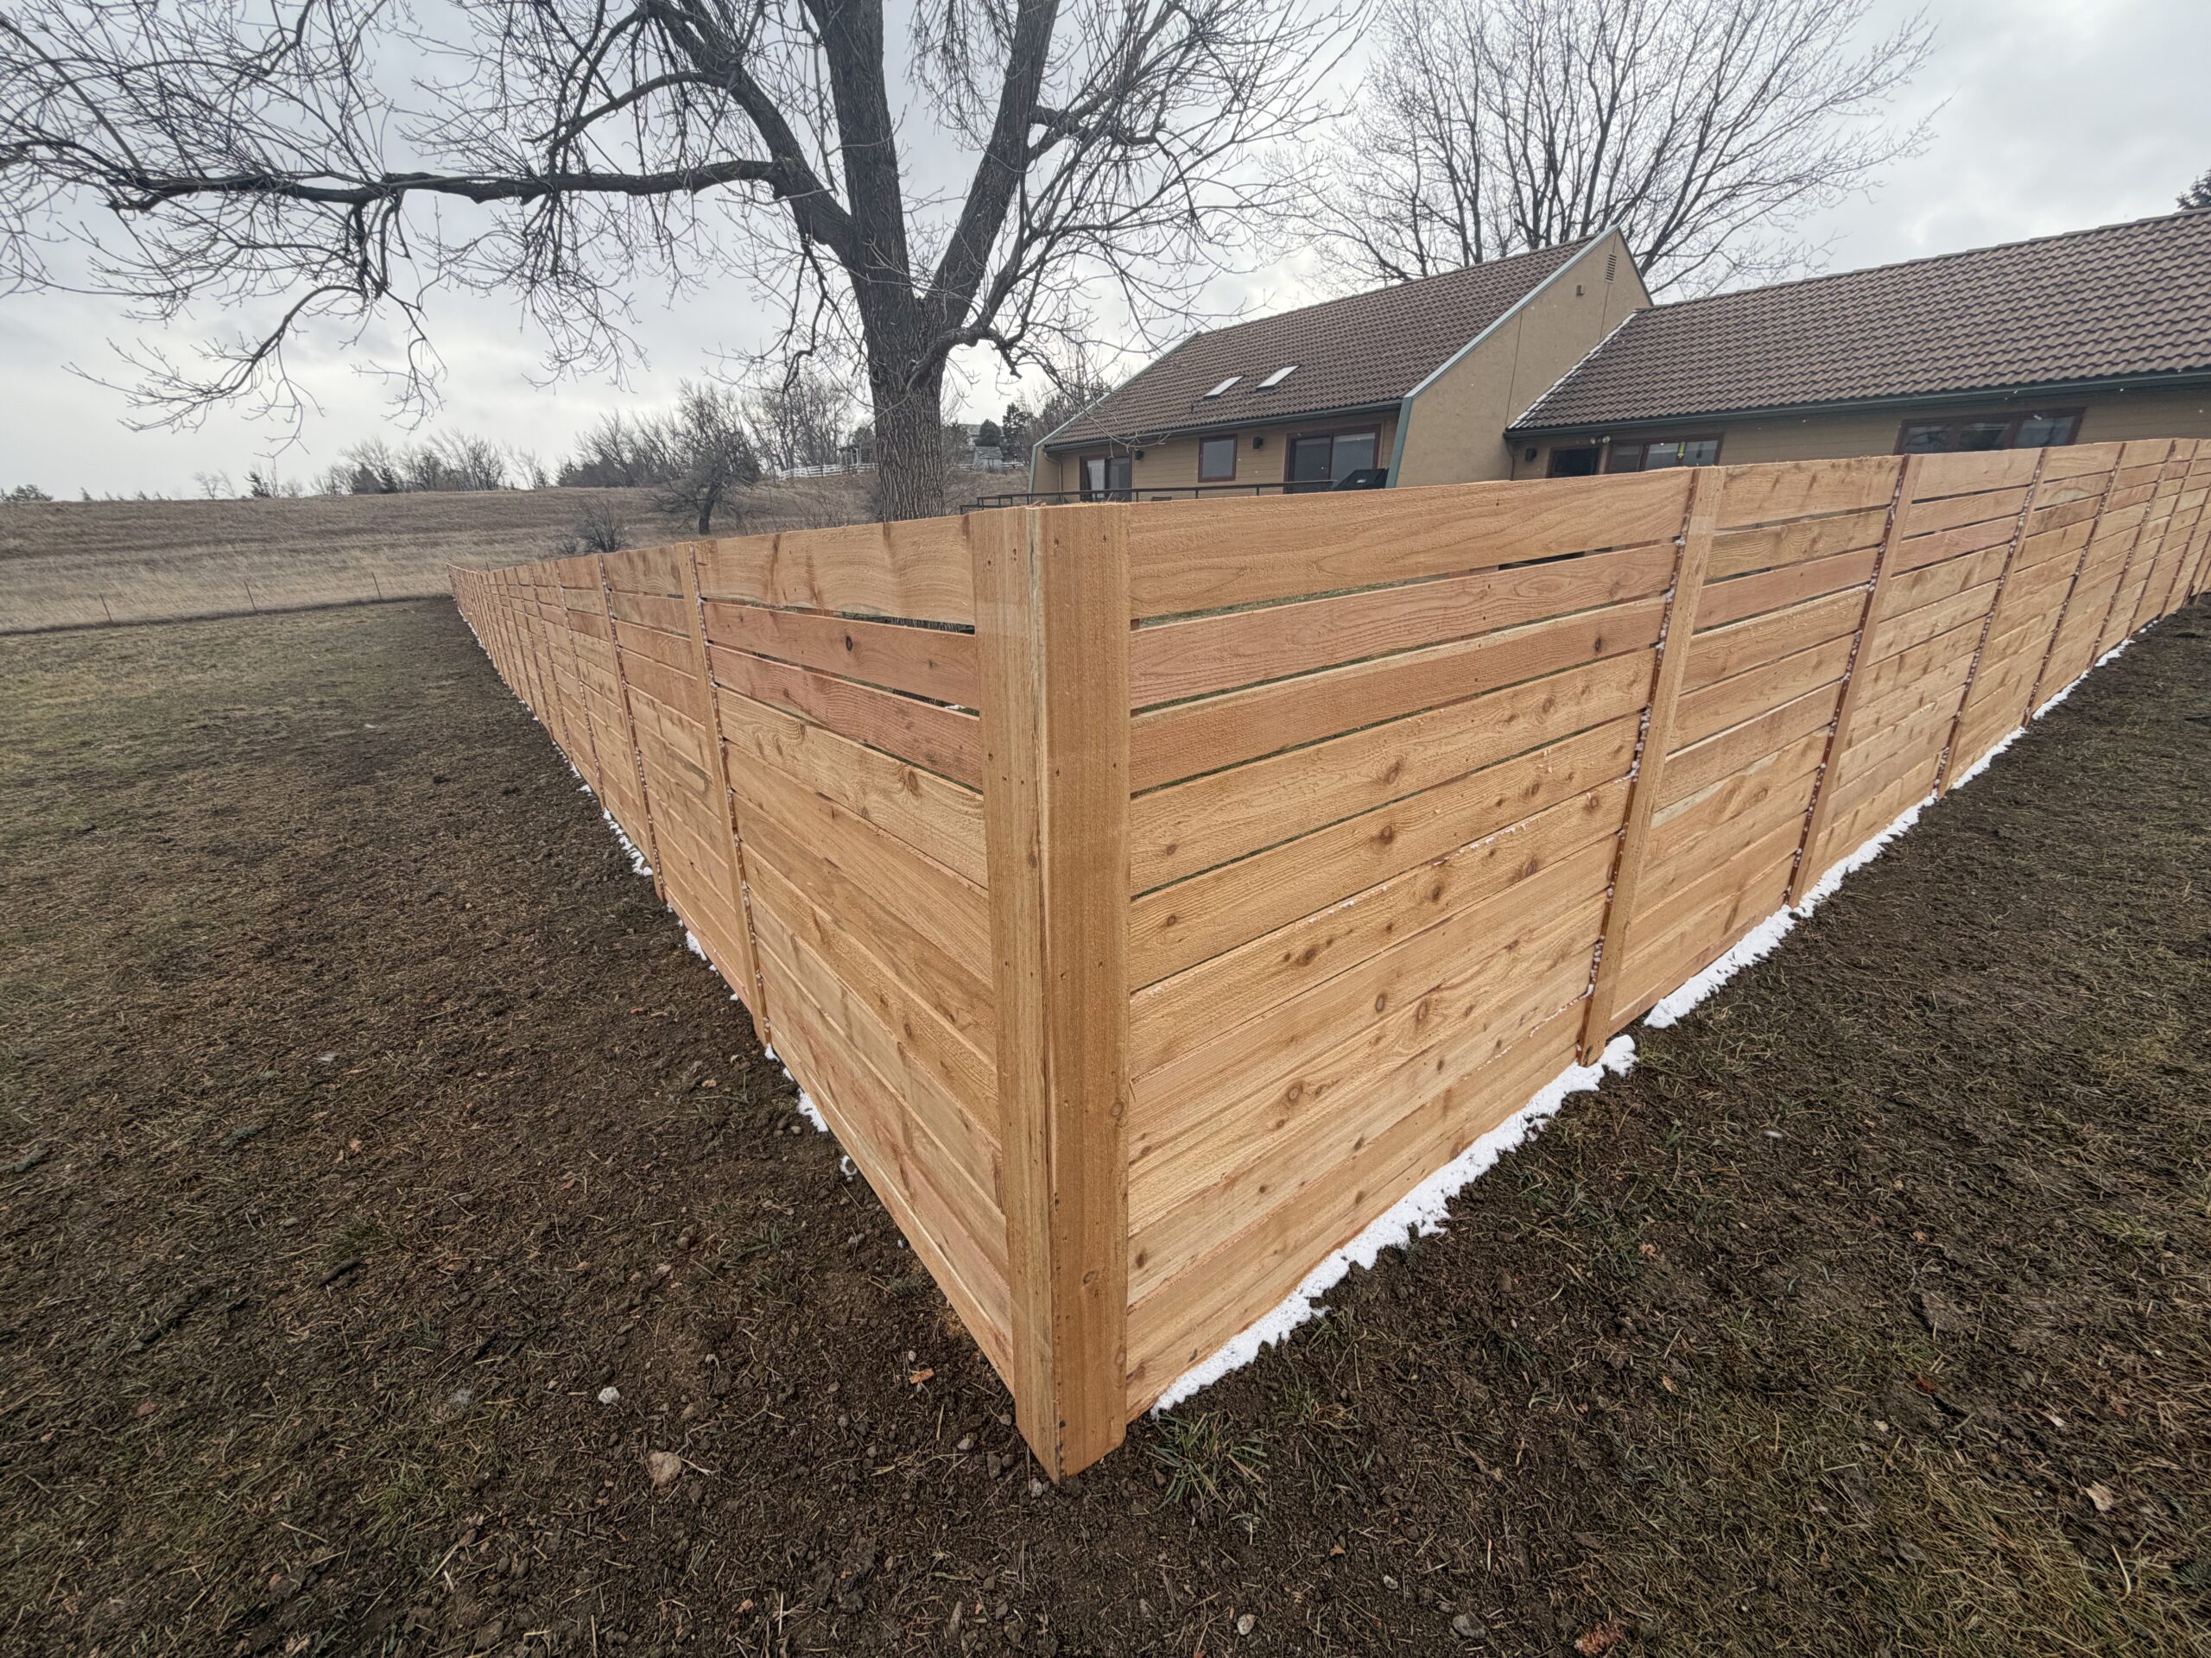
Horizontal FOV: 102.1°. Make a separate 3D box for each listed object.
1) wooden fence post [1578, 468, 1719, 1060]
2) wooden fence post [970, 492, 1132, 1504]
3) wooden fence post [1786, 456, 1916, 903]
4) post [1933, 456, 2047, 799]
[{"bbox_3d":[1.284,-0.098,2.198,0.133,1.460,0.090,-14,24,-34],"label":"wooden fence post"},{"bbox_3d":[-0.066,0.328,1.318,0.139,1.516,0.145,-14,24,-34],"label":"wooden fence post"},{"bbox_3d":[2.451,-0.442,2.999,0.133,1.490,0.090,-14,24,-34],"label":"wooden fence post"},{"bbox_3d":[3.901,-0.871,3.994,0.133,1.515,0.090,-14,24,-34],"label":"post"}]

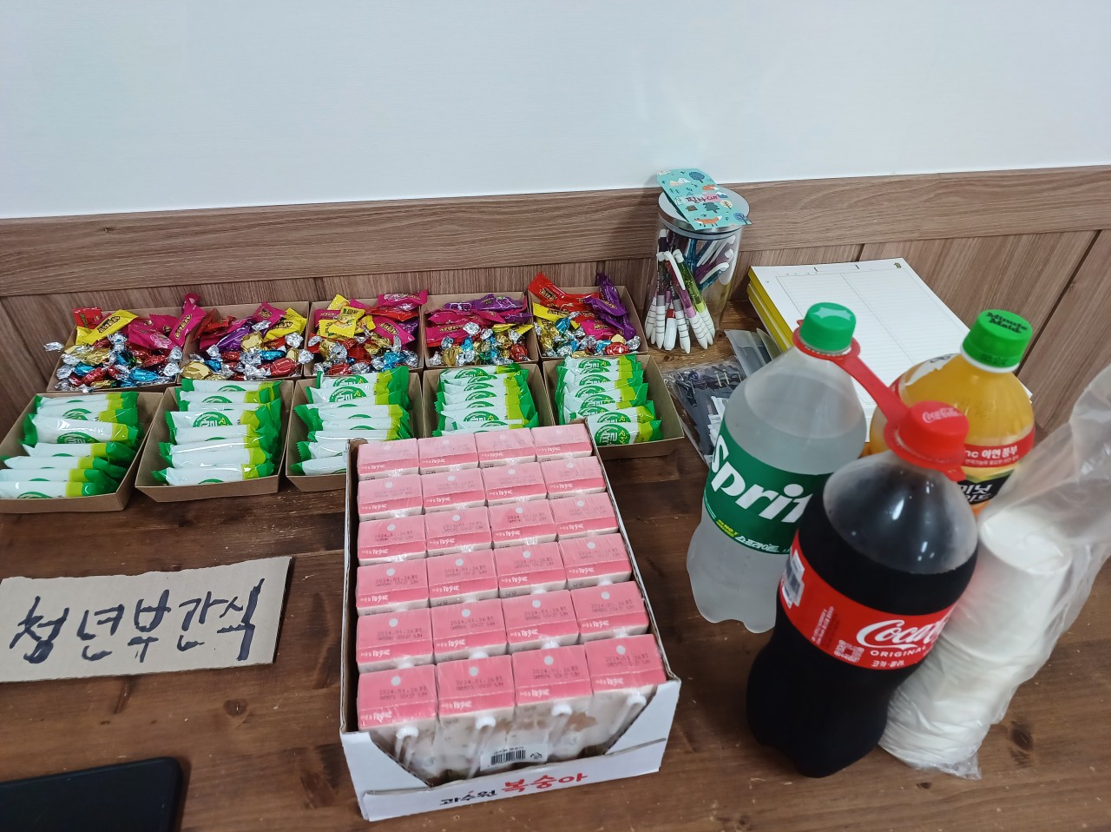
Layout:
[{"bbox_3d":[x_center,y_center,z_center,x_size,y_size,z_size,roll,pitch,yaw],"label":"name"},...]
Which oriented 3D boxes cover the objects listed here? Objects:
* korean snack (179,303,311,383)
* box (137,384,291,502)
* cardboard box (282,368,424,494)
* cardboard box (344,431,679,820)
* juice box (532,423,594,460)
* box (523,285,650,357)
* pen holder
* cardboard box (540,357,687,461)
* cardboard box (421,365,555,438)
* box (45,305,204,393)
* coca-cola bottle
[{"bbox_3d":[-0.353,-0.074,0.856,0.128,0.032,0.141,-5,43,-9],"label":"korean snack"},{"bbox_3d":[-0.335,0.025,0.748,0.128,0.032,0.141,-4,43,-9],"label":"box"},{"bbox_3d":[-0.203,0.016,0.767,0.128,0.032,0.141,-5,43,-9],"label":"cardboard box"},{"bbox_3d":[-0.048,0.140,0.572,0.205,0.127,0.244,-5,43,-9],"label":"cardboard box"},{"bbox_3d":[0.003,0.065,0.656,0.048,0.118,0.038,-5,43,-9],"label":"juice box"},{"bbox_3d":[0.036,-0.106,0.917,0.128,0.032,0.141,-3,43,-7],"label":"box"},{"bbox_3d":[0.166,-0.176,0.897,0.101,0.174,0.101,2,42,-2],"label":"pen holder"},{"bbox_3d":[0.061,-0.008,0.811,0.128,0.032,0.141,-4,43,-8],"label":"cardboard box"},{"bbox_3d":[-0.072,0.005,0.788,0.128,0.032,0.141,-4,43,-9],"label":"cardboard box"},{"bbox_3d":[-0.489,-0.063,0.835,0.128,0.032,0.141,-7,43,-11],"label":"box"},{"bbox_3d":[0.190,0.122,0.466,0.094,0.318,0.094,-13,42,-14],"label":"coca-cola bottle"}]

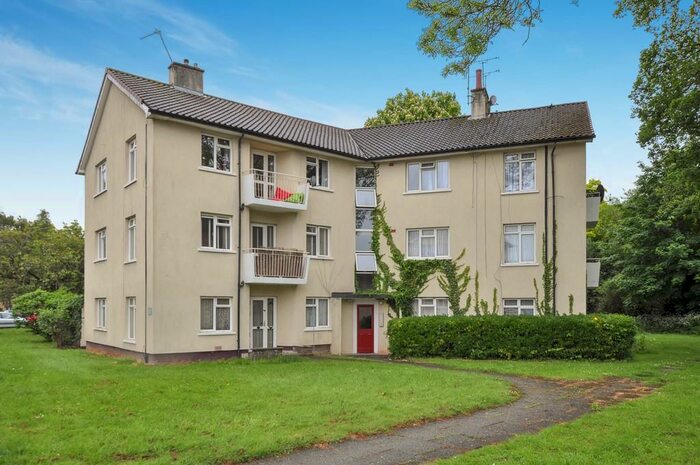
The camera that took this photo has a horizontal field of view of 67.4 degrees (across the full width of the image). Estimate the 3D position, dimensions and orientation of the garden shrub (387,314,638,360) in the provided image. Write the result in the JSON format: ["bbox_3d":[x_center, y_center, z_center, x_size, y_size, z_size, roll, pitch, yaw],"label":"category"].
[{"bbox_3d":[5.423,3.688,18.508,8.100,1.460,1.300,-1,-5,18],"label":"garden shrub"}]

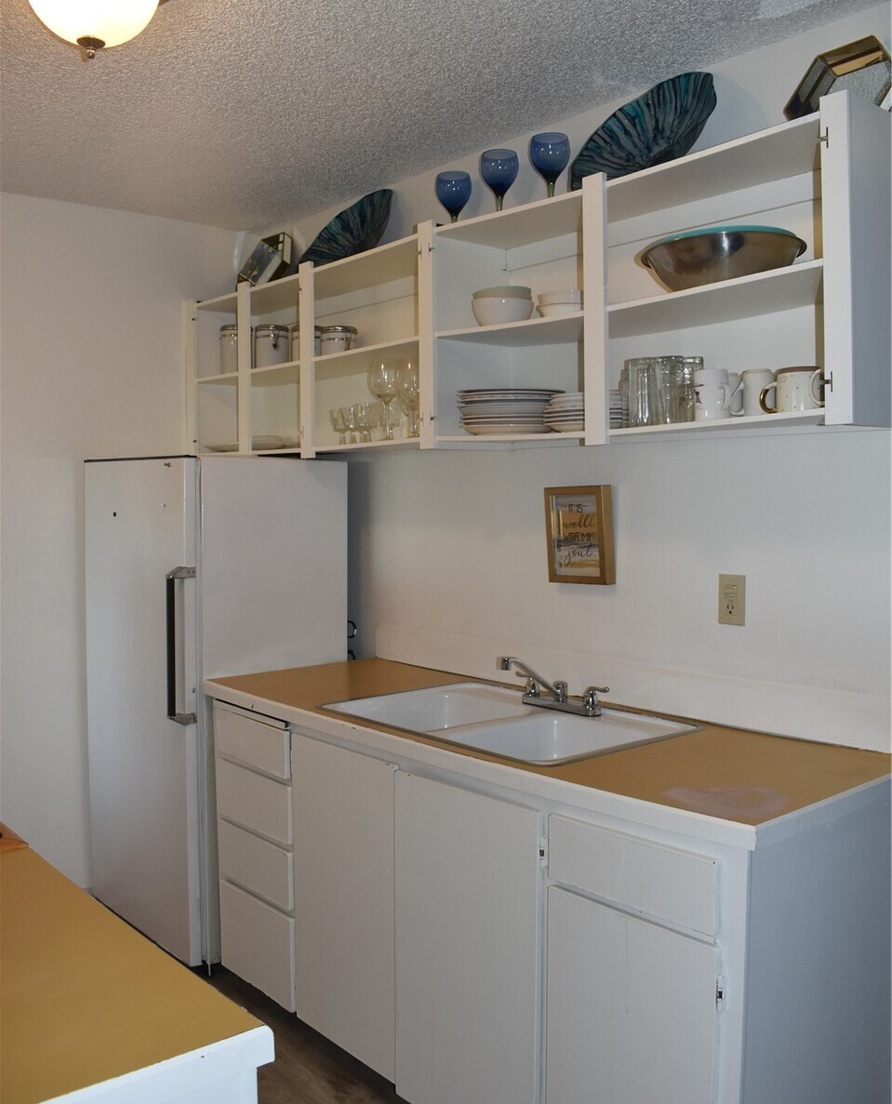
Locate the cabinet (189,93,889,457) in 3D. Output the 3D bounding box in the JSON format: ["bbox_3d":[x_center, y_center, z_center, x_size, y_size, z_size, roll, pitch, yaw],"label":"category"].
[{"bbox_3d":[-0.007,-0.568,2.804,0.294,0.597,2.517,-2,3,-41],"label":"cabinet"}]

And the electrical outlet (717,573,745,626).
[{"bbox_3d":[0.657,0.110,2.299,0.009,0.115,0.071,-2,3,-41],"label":"electrical outlet"}]

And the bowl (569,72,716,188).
[{"bbox_3d":[0.473,-0.940,2.321,0.390,0.390,0.100,3,-35,48],"label":"bowl"}]

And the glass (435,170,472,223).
[{"bbox_3d":[0.023,-0.933,2.760,0.099,0.202,0.099,0,3,0],"label":"glass"}]

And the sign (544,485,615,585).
[{"bbox_3d":[0.347,-0.044,2.607,0.038,0.254,0.200,-8,7,-41],"label":"sign"}]

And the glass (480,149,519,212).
[{"bbox_3d":[0.142,-0.937,2.619,0.099,0.202,0.099,0,3,0],"label":"glass"}]

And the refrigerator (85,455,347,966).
[{"bbox_3d":[-0.779,0.475,3.351,0.622,1.565,0.735,-2,3,-41],"label":"refrigerator"}]

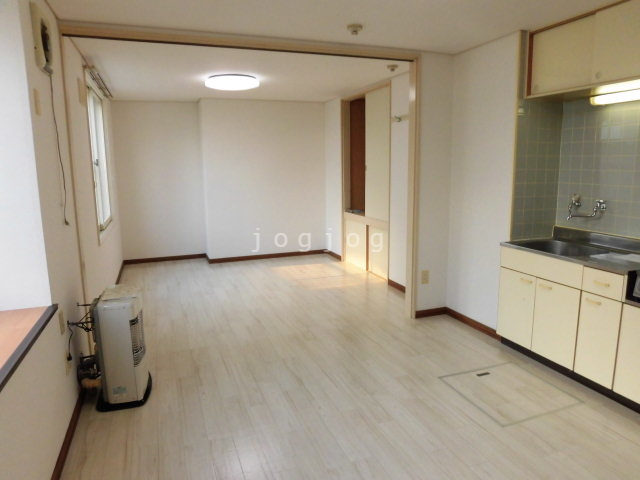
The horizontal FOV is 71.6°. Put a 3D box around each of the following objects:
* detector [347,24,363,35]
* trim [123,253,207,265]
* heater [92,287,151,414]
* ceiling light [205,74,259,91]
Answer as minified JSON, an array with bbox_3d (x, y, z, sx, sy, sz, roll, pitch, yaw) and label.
[{"bbox_3d":[0.249,-1.477,3.128,0.105,0.050,0.105,-1,9,0],"label":"detector"},{"bbox_3d":[-2.388,0.306,6.897,1.200,0.061,0.018,-4,10,-20],"label":"trim"},{"bbox_3d":[-1.263,0.661,2.841,0.305,0.662,0.460,-4,10,-20],"label":"heater"},{"bbox_3d":[-0.990,-1.757,4.984,0.600,0.095,0.600,-4,10,-20],"label":"ceiling light"}]

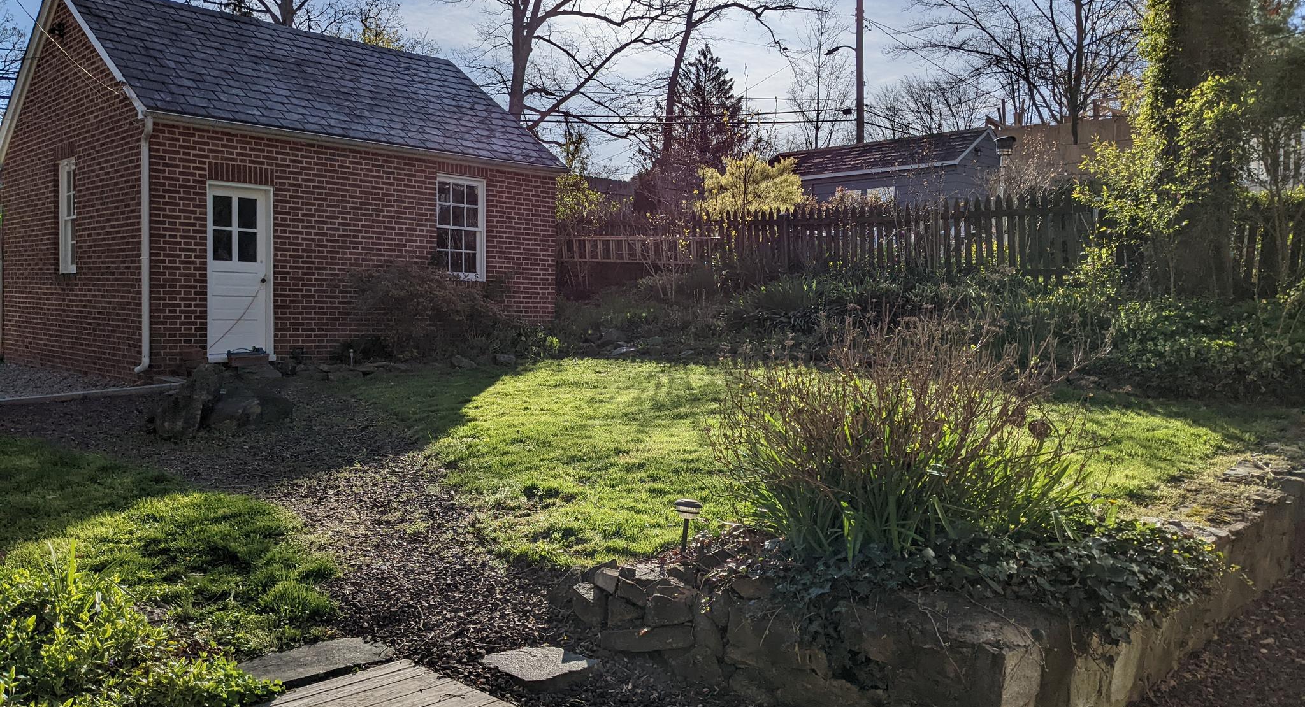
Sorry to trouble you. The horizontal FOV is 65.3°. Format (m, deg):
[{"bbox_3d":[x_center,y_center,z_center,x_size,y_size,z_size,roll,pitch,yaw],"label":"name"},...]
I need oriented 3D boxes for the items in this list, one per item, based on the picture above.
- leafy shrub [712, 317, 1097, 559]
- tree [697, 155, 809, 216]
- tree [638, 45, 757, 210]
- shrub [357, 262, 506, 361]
[{"bbox_3d":[1.148,0.375,4.650,1.700,1.070,1.400,1,2,0],"label":"leafy shrub"},{"bbox_3d":[1.865,-2.735,19.300,2.100,2.100,1.900,1,2,0],"label":"tree"},{"bbox_3d":[1.917,-8.721,43.000,5.100,9.000,5.000,1,2,0],"label":"tree"},{"bbox_3d":[-2.745,-0.524,12.600,1.500,1.200,1.850,3,3,45],"label":"shrub"}]

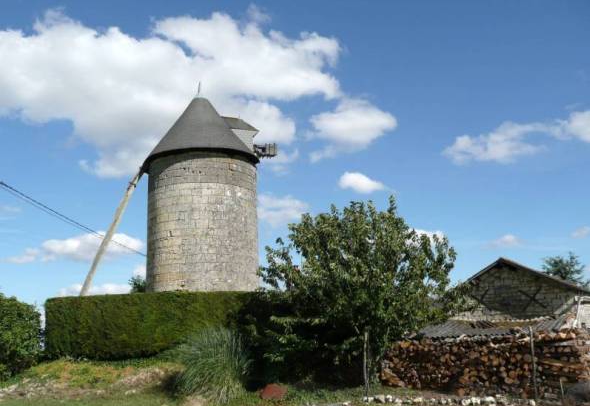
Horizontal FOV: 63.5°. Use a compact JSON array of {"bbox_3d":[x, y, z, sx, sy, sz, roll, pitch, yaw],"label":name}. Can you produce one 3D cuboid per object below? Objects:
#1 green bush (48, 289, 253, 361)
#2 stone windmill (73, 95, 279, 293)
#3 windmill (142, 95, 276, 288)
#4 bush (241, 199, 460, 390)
[{"bbox_3d":[-3.968,3.517,13.798,6.200,1.690,1.000,-2,-15,0],"label":"green bush"},{"bbox_3d":[-4.786,0.377,21.170,8.980,11.500,5.200,5,-16,-27],"label":"stone windmill"},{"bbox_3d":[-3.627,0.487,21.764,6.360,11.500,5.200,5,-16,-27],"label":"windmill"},{"bbox_3d":[1.630,2.329,13.341,5.300,5.100,4.700,-2,-15,0],"label":"bush"}]

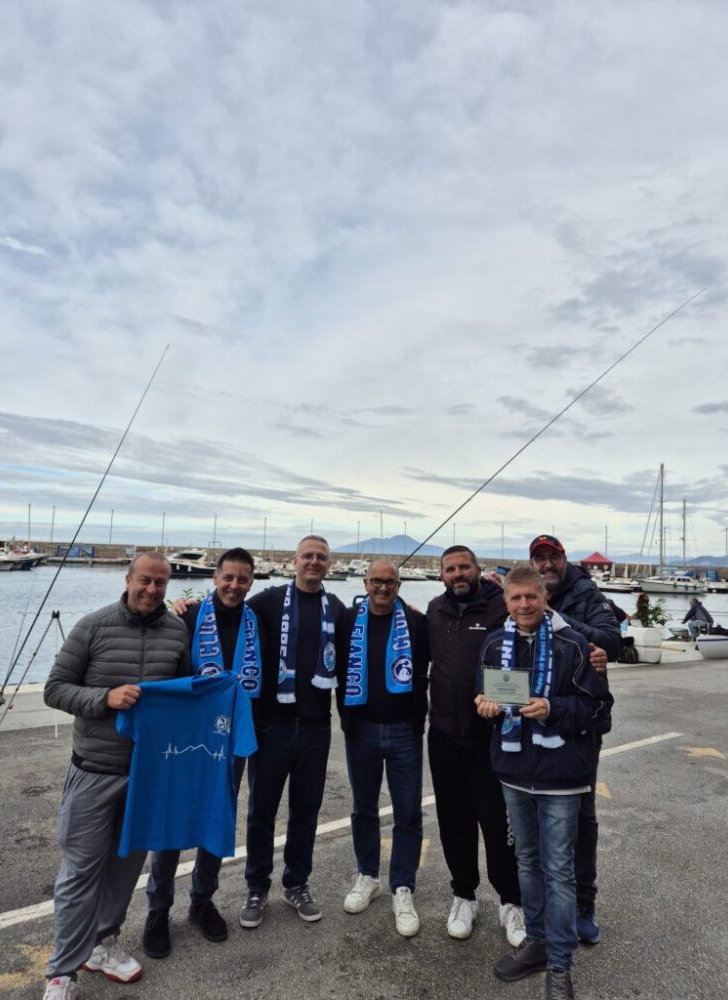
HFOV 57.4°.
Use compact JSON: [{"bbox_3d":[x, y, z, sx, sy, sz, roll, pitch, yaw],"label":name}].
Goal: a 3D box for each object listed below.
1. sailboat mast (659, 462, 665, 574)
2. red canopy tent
[{"bbox_3d":[34.761,2.257,77.574,0.250,13.160,0.250,2,-5,0],"label":"sailboat mast"},{"bbox_3d":[29.802,8.322,85.139,3.300,3.200,3.300,0,-6,25],"label":"red canopy tent"}]

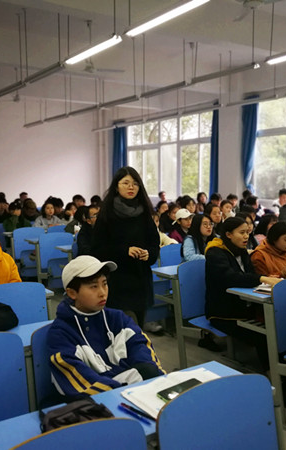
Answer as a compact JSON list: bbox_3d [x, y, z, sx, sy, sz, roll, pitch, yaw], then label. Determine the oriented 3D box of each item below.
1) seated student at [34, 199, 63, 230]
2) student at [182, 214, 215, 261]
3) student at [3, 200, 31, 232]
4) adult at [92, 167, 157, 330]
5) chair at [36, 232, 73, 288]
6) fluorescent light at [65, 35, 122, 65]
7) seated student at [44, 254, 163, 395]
[{"bbox_3d":[-1.474,0.227,7.492,0.500,1.180,0.700,-4,7,-35],"label":"seated student"},{"bbox_3d":[0.608,0.480,4.578,0.480,1.180,0.700,-3,6,-34],"label":"student"},{"bbox_3d":[-1.949,0.234,7.372,0.480,1.190,0.680,-3,6,-34],"label":"student"},{"bbox_3d":[-0.120,0.372,3.416,0.500,1.600,0.340,-2,5,-21],"label":"adult"},{"bbox_3d":[-1.009,0.520,5.952,0.480,0.840,0.400,-3,6,-34],"label":"chair"},{"bbox_3d":[-0.541,-1.816,4.886,0.130,0.090,1.220,-3,6,-34],"label":"fluorescent light"},{"bbox_3d":[-0.100,0.730,1.859,0.540,1.170,0.720,-3,6,-34],"label":"seated student"}]

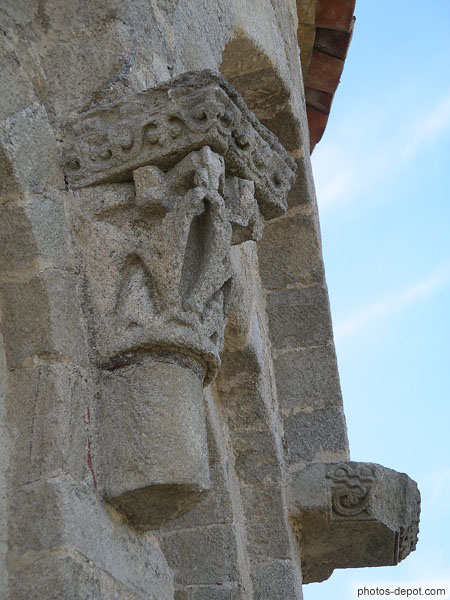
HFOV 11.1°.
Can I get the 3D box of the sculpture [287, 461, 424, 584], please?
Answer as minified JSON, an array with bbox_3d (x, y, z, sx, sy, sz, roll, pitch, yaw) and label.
[{"bbox_3d":[0.352,0.594,6.169,0.324,0.226,0.226,-3,-29,-2],"label":"sculpture"}]

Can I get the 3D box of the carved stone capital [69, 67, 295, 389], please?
[{"bbox_3d":[-0.092,-0.106,6.064,0.429,0.697,0.442,-17,-31,21],"label":"carved stone capital"}]

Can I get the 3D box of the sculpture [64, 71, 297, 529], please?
[{"bbox_3d":[-0.081,0.042,5.983,0.429,1.035,0.442,-17,-31,21],"label":"sculpture"}]

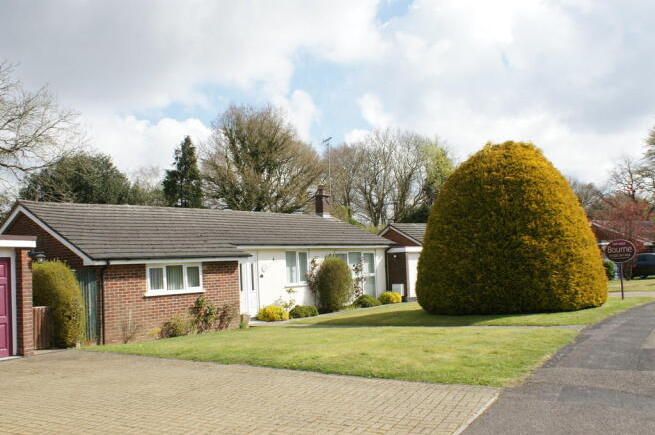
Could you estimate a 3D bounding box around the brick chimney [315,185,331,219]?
[{"bbox_3d":[-0.179,-0.707,24.499,0.500,1.420,0.520,-7,-7,42],"label":"brick chimney"}]

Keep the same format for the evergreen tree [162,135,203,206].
[{"bbox_3d":[-10.404,-0.238,39.727,3.300,11.530,3.300,-1,-5,-15],"label":"evergreen tree"}]

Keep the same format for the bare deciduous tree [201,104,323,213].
[{"bbox_3d":[-4.726,-1.540,39.796,8.940,13.600,8.490,-2,-5,-7],"label":"bare deciduous tree"}]

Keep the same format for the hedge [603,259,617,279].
[{"bbox_3d":[15.757,2.983,31.002,1.250,1.130,1.200,-5,-6,26],"label":"hedge"}]

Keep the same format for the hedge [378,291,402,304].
[{"bbox_3d":[2.377,3.030,20.601,0.900,0.470,0.800,-3,-5,6],"label":"hedge"}]

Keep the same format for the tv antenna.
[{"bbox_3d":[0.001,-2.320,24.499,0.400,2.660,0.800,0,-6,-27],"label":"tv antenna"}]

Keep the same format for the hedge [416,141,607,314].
[{"bbox_3d":[5.891,0.226,17.514,5.650,5.230,5.600,-4,-5,18],"label":"hedge"}]

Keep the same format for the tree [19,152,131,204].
[{"bbox_3d":[-16.534,0.556,35.722,7.390,9.830,7.020,0,-5,-25],"label":"tree"}]

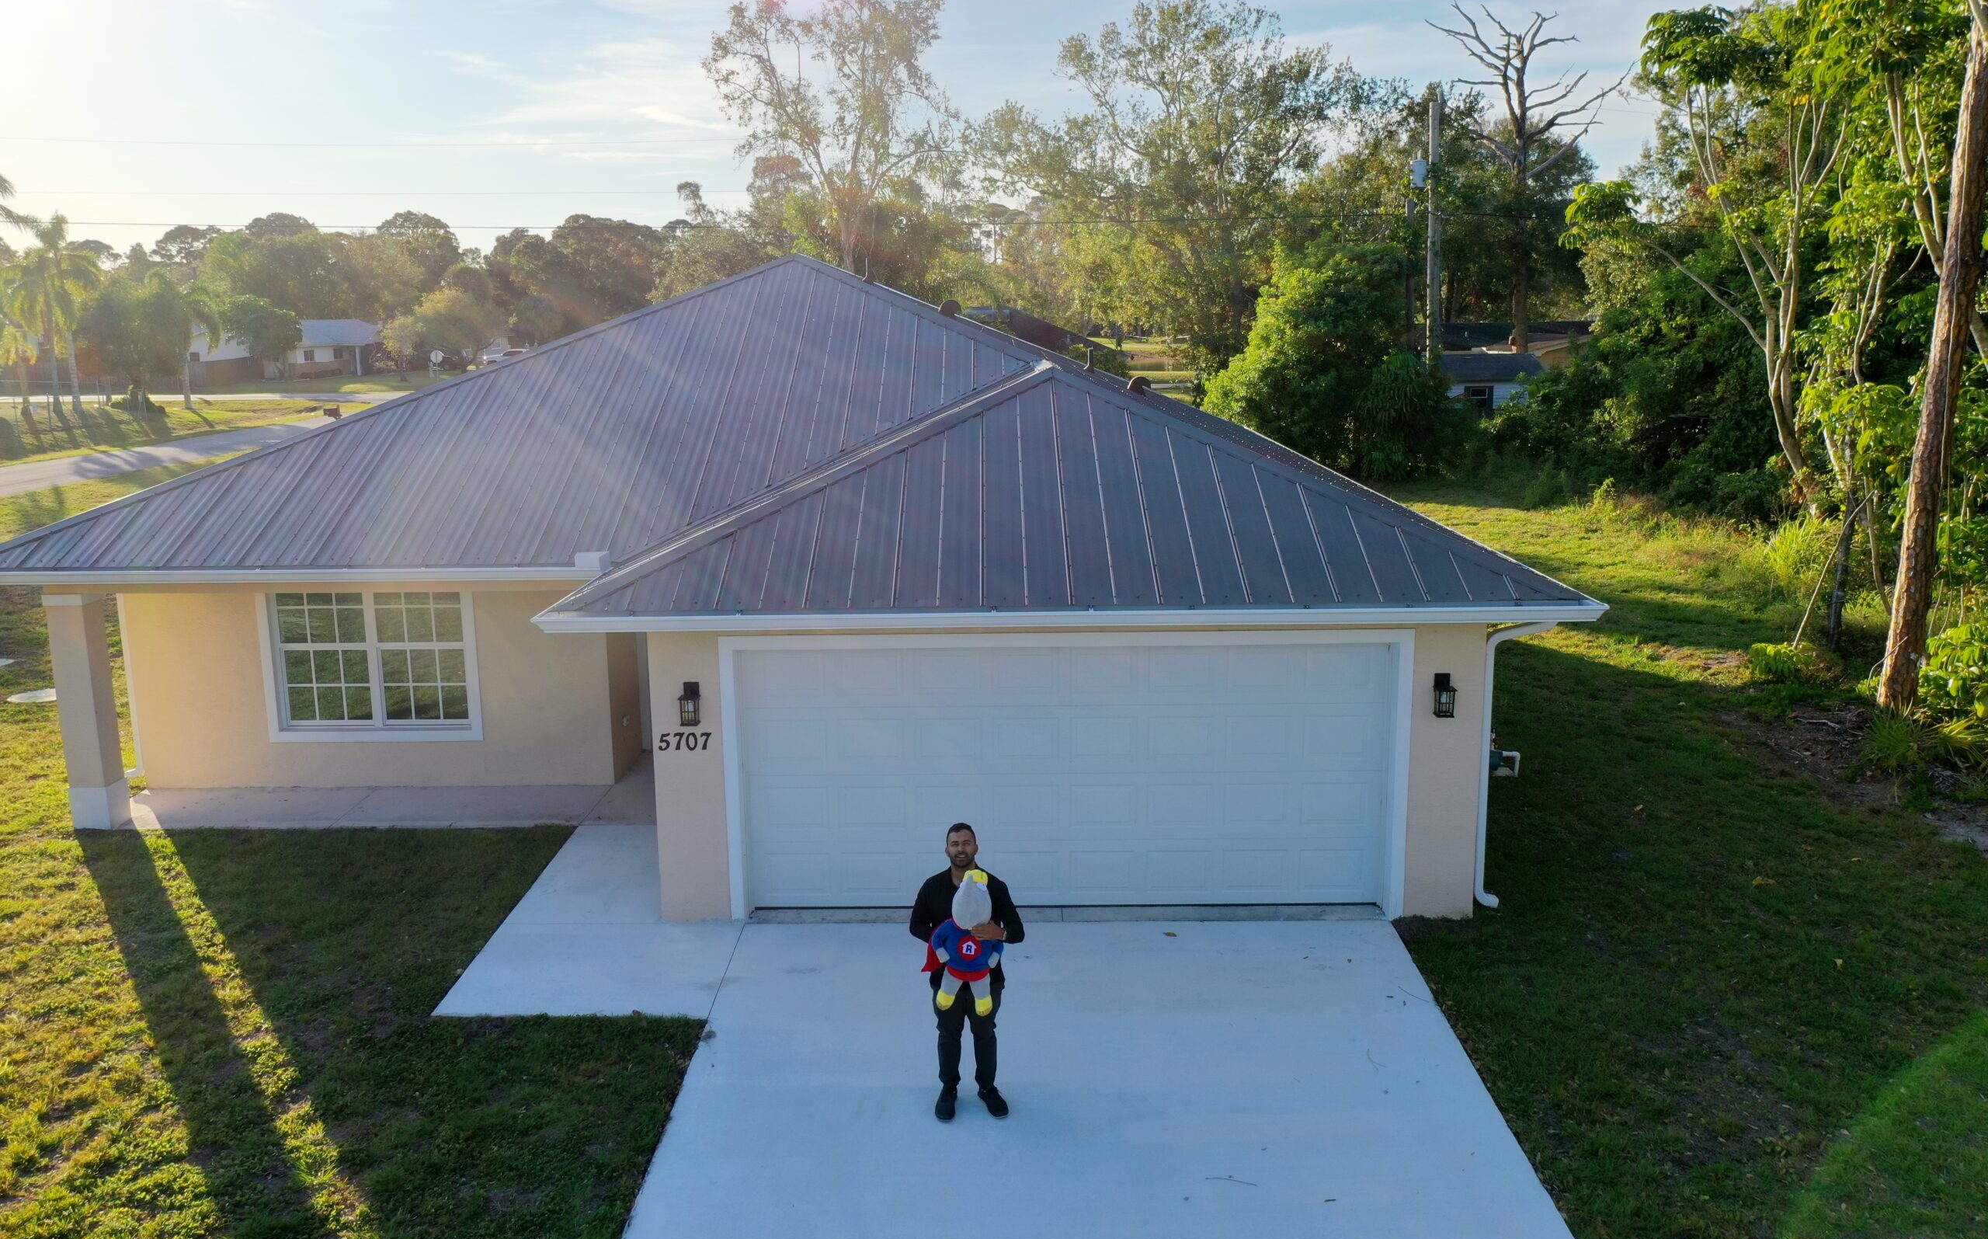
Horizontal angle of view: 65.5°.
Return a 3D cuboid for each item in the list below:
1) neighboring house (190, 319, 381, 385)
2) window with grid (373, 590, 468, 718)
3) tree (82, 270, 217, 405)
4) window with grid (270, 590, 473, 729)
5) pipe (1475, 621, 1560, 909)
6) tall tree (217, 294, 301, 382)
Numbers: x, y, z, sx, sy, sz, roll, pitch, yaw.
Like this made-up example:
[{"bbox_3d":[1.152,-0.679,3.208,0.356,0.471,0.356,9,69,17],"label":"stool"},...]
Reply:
[{"bbox_3d":[-55.750,-21.581,125.153,15.108,4.600,9.000,-1,11,1],"label":"neighboring house"},{"bbox_3d":[-5.442,0.301,14.548,0.950,1.530,0.120,-1,11,1],"label":"window with grid"},{"bbox_3d":[-46.507,-15.536,86.006,7.486,7.671,7.092,-1,11,1],"label":"tree"},{"bbox_3d":[-6.053,0.286,15.091,1.920,1.580,0.110,-1,11,1],"label":"window with grid"},{"bbox_3d":[3.895,1.100,11.591,0.530,2.220,0.110,-1,11,1],"label":"pipe"},{"bbox_3d":[-61.678,-23.600,130.151,6.900,7.100,6.300,-1,11,1],"label":"tall tree"}]

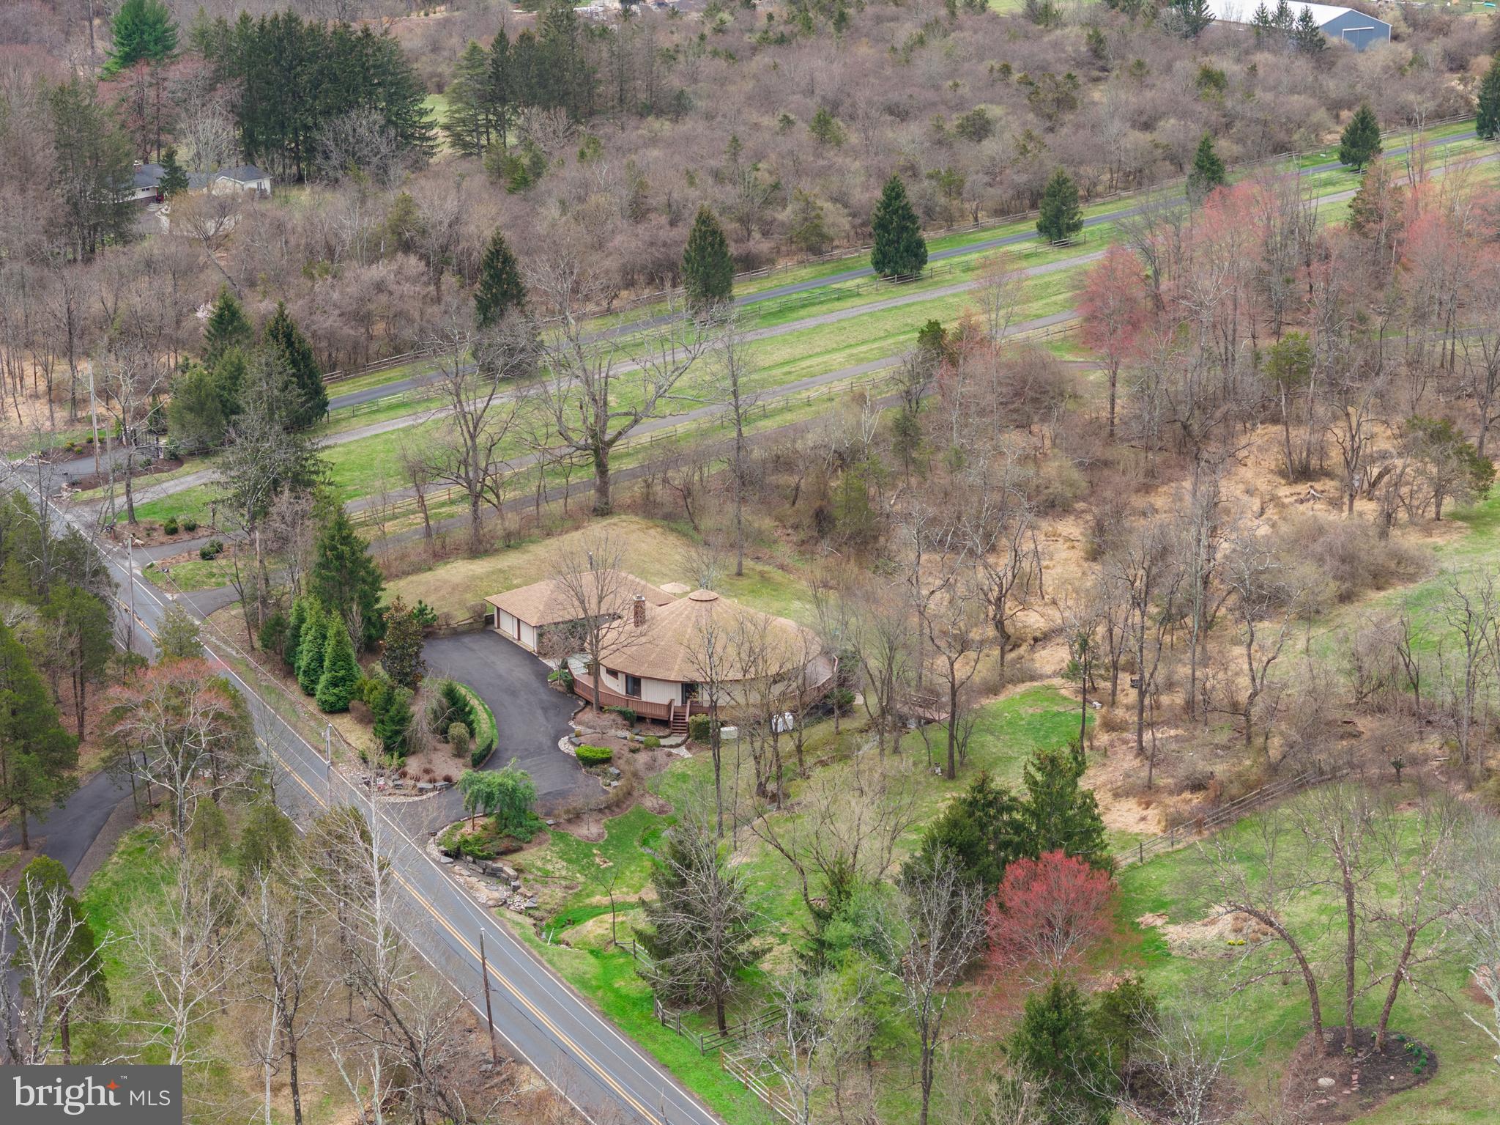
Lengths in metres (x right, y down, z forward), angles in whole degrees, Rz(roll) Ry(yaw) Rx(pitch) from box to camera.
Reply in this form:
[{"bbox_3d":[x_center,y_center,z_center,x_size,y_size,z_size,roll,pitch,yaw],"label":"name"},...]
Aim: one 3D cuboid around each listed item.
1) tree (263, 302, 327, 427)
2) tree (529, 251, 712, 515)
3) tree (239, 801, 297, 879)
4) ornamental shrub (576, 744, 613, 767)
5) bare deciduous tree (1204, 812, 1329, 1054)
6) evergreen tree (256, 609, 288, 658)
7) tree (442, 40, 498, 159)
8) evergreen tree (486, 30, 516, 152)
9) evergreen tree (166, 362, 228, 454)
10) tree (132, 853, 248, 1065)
[{"bbox_3d":[-48.060,-20.820,314.230,7.200,12.600,7.200,0,17,0],"label":"tree"},{"bbox_3d":[-12.370,-17.140,289.760,17.470,25.620,15.720,0,17,0],"label":"tree"},{"bbox_3d":[-31.560,18.320,198.550,3.900,6.000,3.900,0,17,0],"label":"tree"},{"bbox_3d":[-11.950,14.850,233.180,2.890,1.000,2.200,0,17,0],"label":"ornamental shrub"},{"bbox_3d":[30.240,21.720,178.250,7.510,15.540,6.380,0,17,0],"label":"bare deciduous tree"},{"bbox_3d":[-38.510,5.642,245.160,2.560,3.890,2.560,-3,17,-9],"label":"evergreen tree"},{"bbox_3d":[-43.667,-73.815,483.228,8.590,18.840,8.590,-1,17,-5],"label":"tree"},{"bbox_3d":[-39.190,-74.960,481.230,4.900,19.400,4.900,0,17,0],"label":"evergreen tree"},{"bbox_3d":[-56.100,-15.898,307.863,6.430,9.000,6.430,-3,17,-10],"label":"evergreen tree"},{"bbox_3d":[-33.230,24.190,179.720,6.810,14.970,6.810,0,17,0],"label":"tree"}]

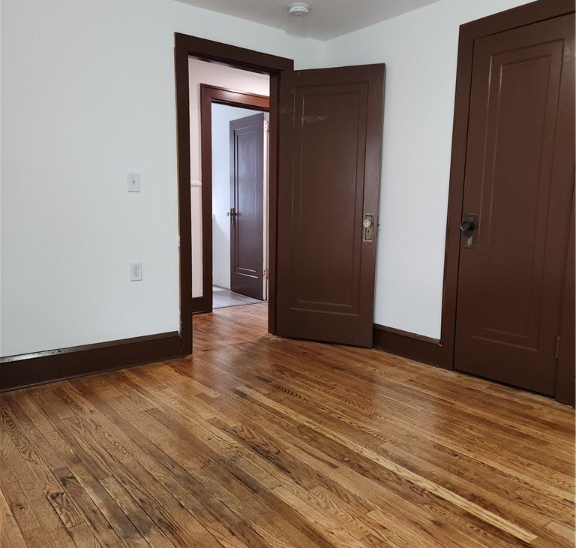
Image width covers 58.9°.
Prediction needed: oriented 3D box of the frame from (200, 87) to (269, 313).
[{"bbox_3d":[-0.448,-0.708,5.093,0.975,2.120,0.100,-6,10,-38],"label":"frame"}]

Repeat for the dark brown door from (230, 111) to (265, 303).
[{"bbox_3d":[-0.448,-0.732,5.745,0.042,1.980,0.770,-4,9,-33],"label":"dark brown door"}]

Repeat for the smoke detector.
[{"bbox_3d":[0.077,-1.707,3.314,0.142,0.044,0.142,1,8,0],"label":"smoke detector"}]

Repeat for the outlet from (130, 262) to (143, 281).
[{"bbox_3d":[-0.981,-0.014,3.289,0.074,0.116,0.012,-6,10,-38],"label":"outlet"}]

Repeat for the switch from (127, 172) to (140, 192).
[{"bbox_3d":[-0.972,-0.573,3.212,0.074,0.116,0.014,-6,10,-38],"label":"switch"}]

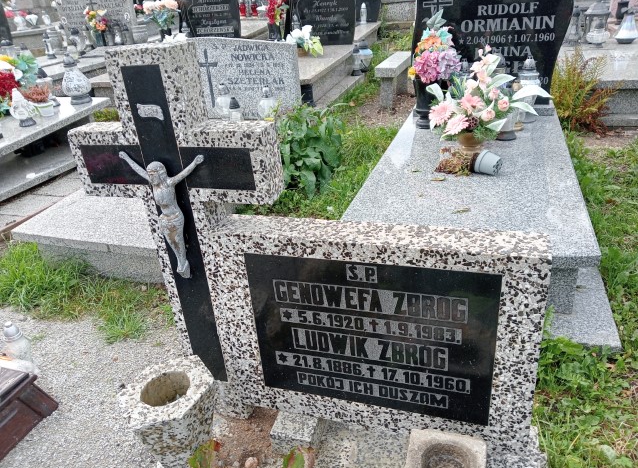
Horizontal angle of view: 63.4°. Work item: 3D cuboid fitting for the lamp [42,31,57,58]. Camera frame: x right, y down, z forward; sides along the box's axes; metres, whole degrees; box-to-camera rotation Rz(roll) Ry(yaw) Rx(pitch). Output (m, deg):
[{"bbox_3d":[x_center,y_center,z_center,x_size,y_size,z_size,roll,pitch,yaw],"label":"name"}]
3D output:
[{"bbox_3d":[-2.904,-2.028,5.547,0.113,0.244,0.113,4,27,19],"label":"lamp"}]

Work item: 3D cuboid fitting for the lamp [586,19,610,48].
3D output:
[{"bbox_3d":[2.520,-1.814,4.658,0.200,0.225,0.200,4,27,18],"label":"lamp"}]

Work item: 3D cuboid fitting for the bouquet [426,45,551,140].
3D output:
[{"bbox_3d":[0.827,-0.692,2.528,0.560,0.420,0.370,4,27,18],"label":"bouquet"}]

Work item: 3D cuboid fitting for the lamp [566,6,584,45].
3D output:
[{"bbox_3d":[2.518,-2.024,5.027,0.165,0.340,0.165,4,27,19],"label":"lamp"}]

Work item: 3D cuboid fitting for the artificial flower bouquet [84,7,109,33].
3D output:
[{"bbox_3d":[-2.670,-2.574,6.200,0.260,0.300,0.210,4,27,18],"label":"artificial flower bouquet"}]

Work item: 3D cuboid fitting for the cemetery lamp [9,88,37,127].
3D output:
[{"bbox_3d":[-1.991,-0.846,3.450,0.165,0.235,0.150,4,27,19],"label":"cemetery lamp"}]

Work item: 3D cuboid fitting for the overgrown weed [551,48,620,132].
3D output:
[{"bbox_3d":[1.913,-1.031,3.722,0.440,0.570,0.420,4,27,19],"label":"overgrown weed"}]

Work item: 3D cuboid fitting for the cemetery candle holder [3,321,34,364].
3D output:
[{"bbox_3d":[-1.011,0.383,1.735,0.090,0.205,0.090,4,27,18],"label":"cemetery candle holder"}]

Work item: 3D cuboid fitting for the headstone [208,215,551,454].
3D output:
[{"bbox_3d":[0.127,0.230,1.224,0.720,0.514,0.107,4,27,19],"label":"headstone"}]

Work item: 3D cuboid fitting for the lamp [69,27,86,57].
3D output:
[{"bbox_3d":[-2.720,-2.186,5.853,0.125,0.290,0.125,4,27,18],"label":"lamp"}]

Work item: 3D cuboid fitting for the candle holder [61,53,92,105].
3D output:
[{"bbox_3d":[-1.900,-1.213,4.021,0.226,0.367,0.226,4,27,19],"label":"candle holder"}]

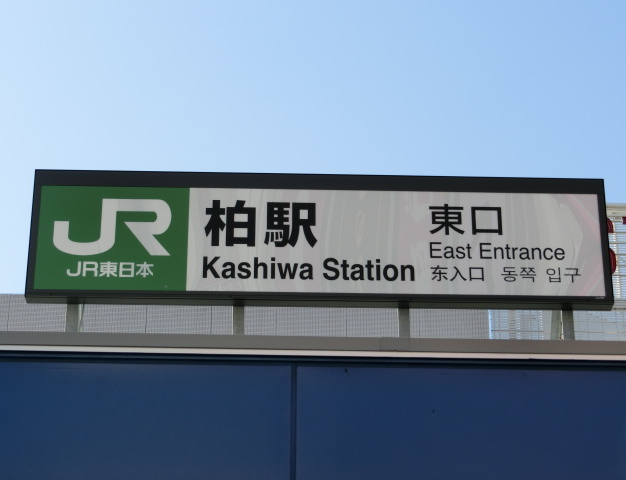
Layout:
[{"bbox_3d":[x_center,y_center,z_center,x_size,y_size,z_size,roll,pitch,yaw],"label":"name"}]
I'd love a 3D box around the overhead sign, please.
[{"bbox_3d":[0.063,0.000,13.121,4.400,1.061,0.138,1,-26,-2],"label":"overhead sign"}]

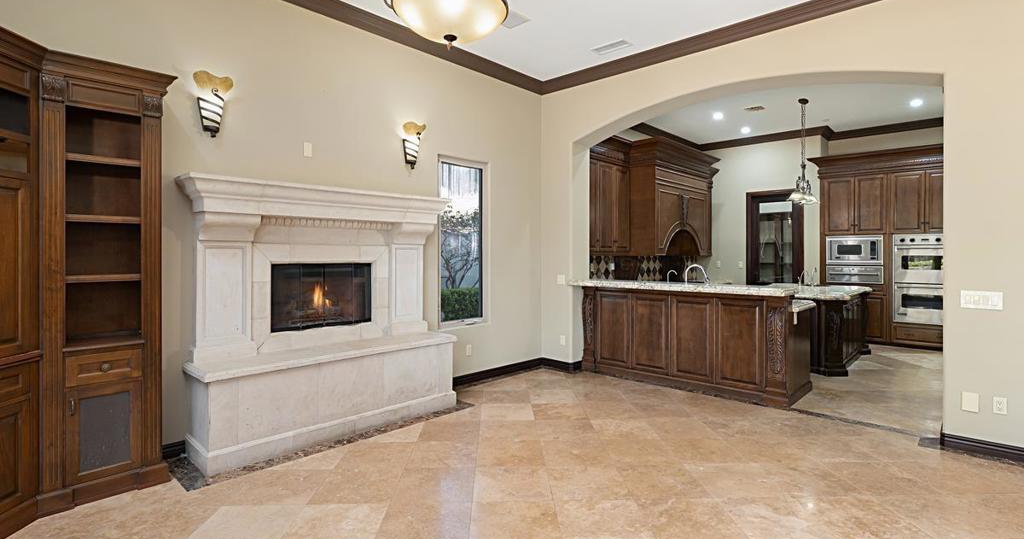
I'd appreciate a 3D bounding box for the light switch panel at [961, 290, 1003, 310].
[{"bbox_3d":[3.255,0.215,3.348,0.207,0.117,0.012,2,3,43],"label":"light switch panel"}]

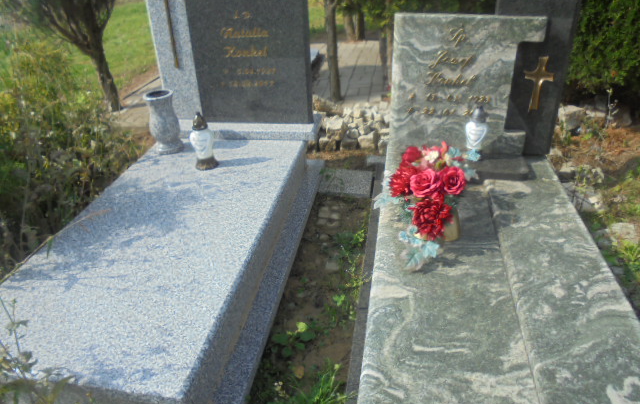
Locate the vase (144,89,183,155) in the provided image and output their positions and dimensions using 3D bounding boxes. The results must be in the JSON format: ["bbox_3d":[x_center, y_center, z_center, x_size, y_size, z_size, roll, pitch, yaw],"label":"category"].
[{"bbox_3d":[-0.813,-0.422,2.513,0.157,0.314,0.157,3,30,9],"label":"vase"}]

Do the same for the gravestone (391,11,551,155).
[{"bbox_3d":[0.689,-0.558,2.379,0.681,0.698,0.093,3,30,10],"label":"gravestone"}]

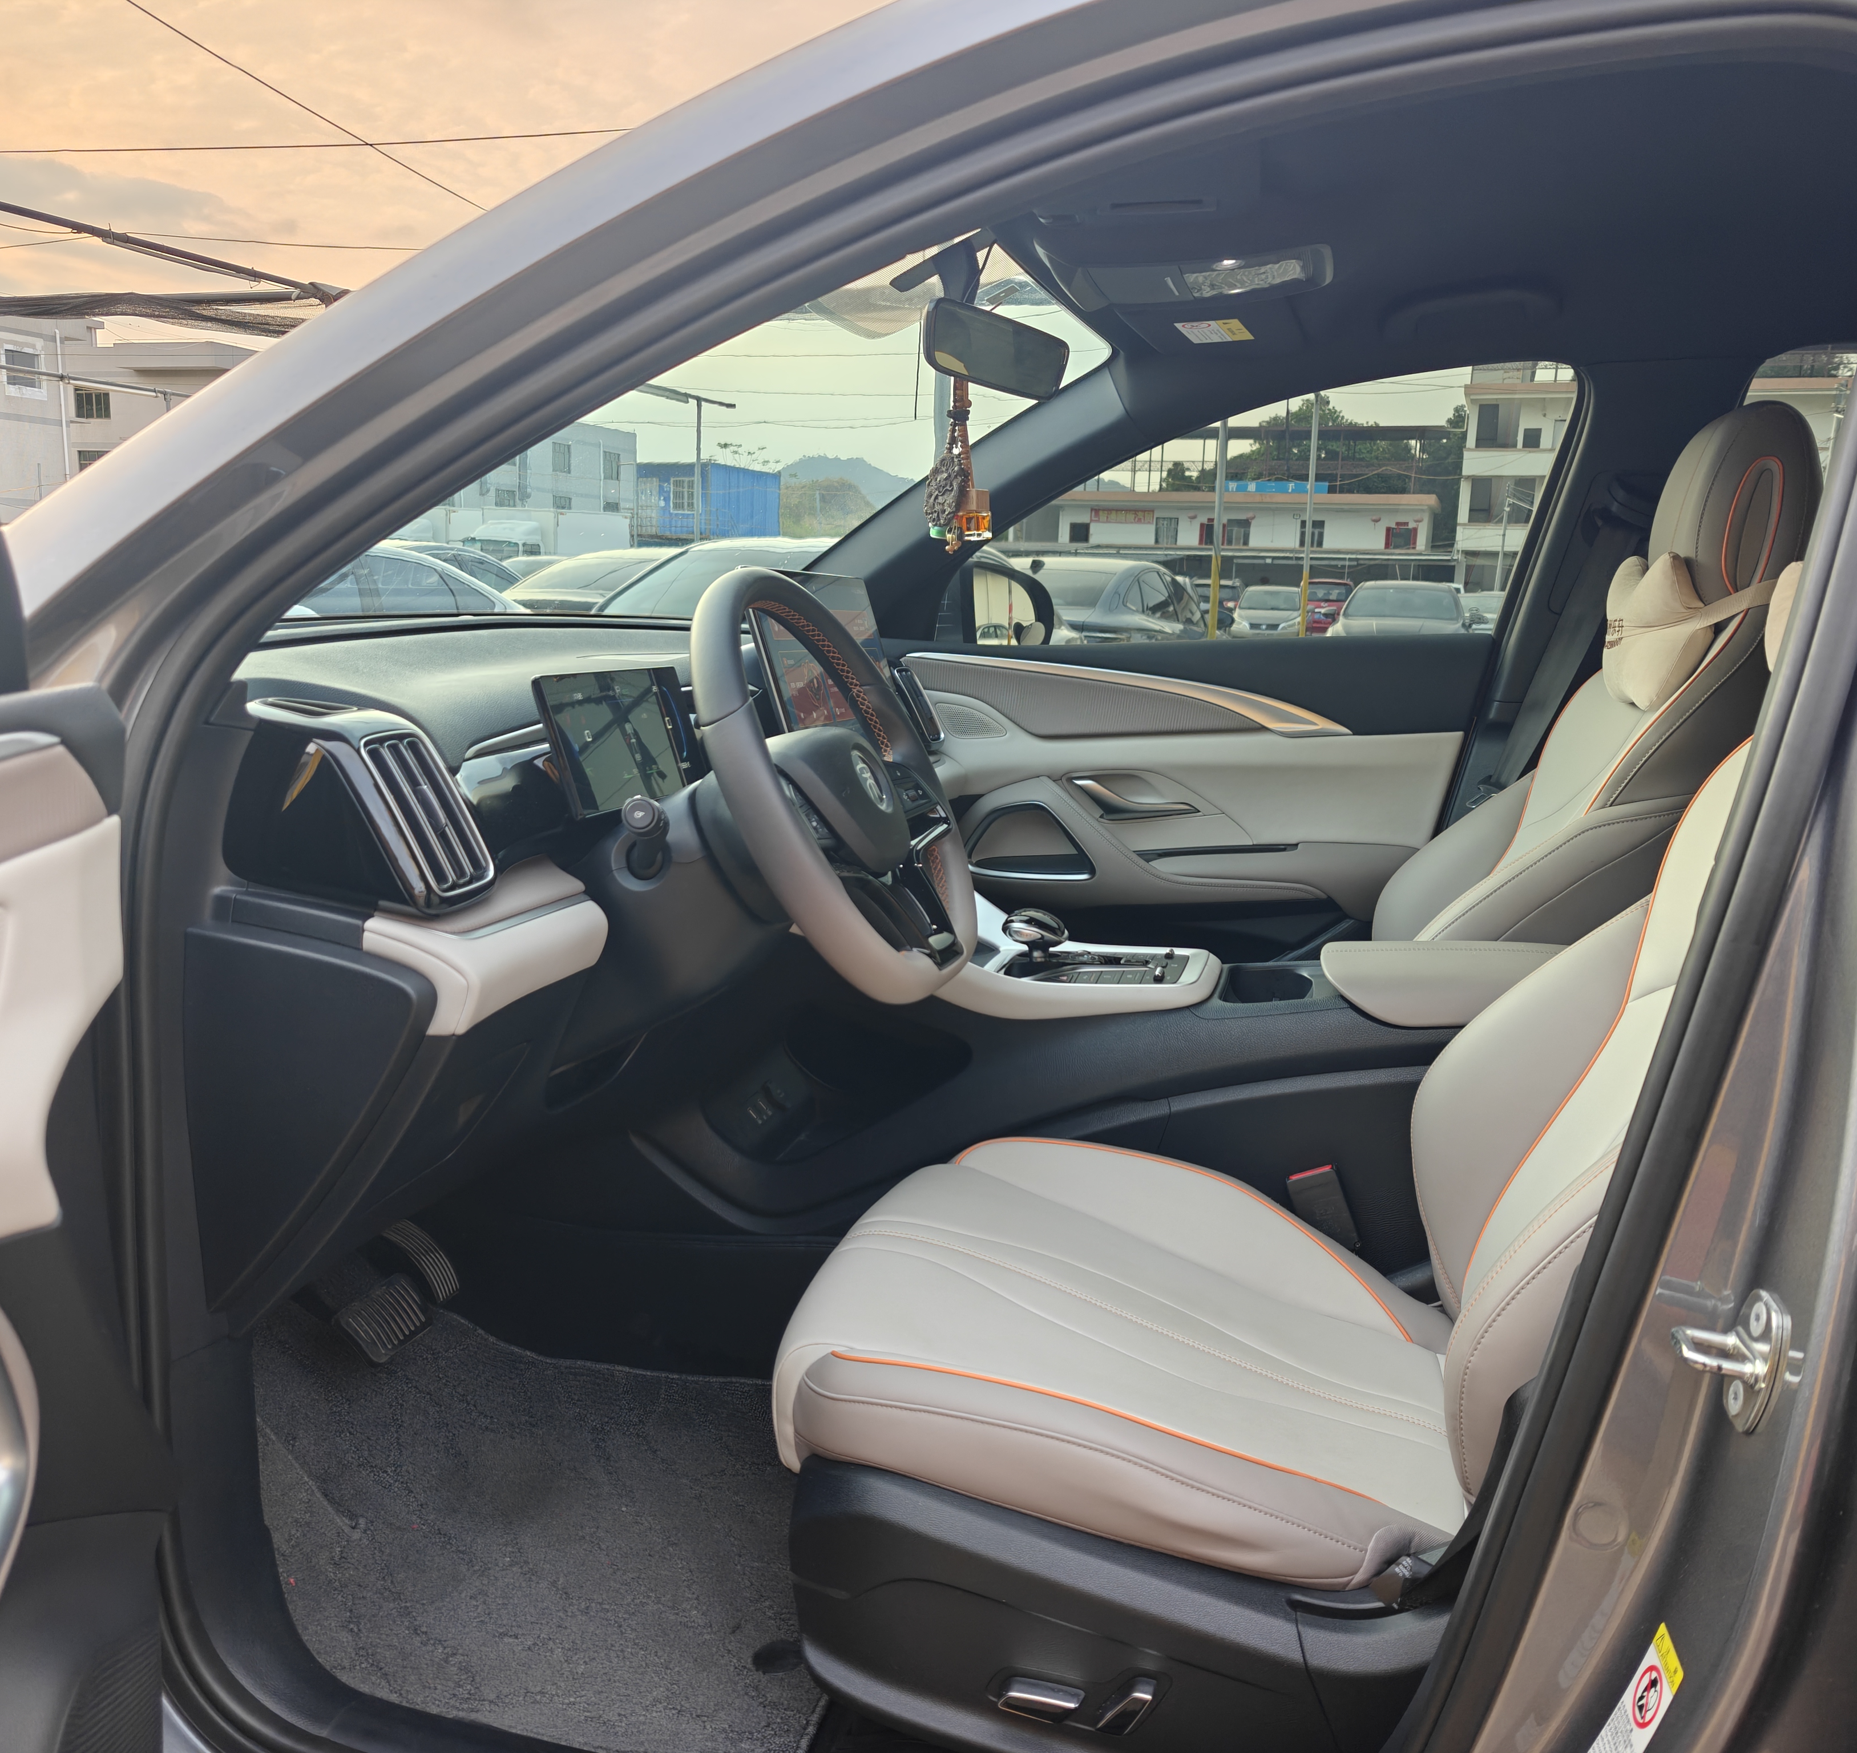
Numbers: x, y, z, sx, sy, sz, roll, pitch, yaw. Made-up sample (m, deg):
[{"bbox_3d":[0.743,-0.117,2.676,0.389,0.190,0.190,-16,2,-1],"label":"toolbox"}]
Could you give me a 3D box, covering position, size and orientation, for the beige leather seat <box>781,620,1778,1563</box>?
[{"bbox_3d":[0.345,0.021,1.085,0.800,0.850,0.530,4,11,17],"label":"beige leather seat"}]

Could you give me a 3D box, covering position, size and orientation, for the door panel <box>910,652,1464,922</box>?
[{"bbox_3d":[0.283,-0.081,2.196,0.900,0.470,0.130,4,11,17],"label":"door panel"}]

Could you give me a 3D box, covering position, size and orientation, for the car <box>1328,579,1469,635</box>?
[{"bbox_3d":[6.140,-3.080,20.200,1.820,1.470,4.600,4,11,17],"label":"car"}]

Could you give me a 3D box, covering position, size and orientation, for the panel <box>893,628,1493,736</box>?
[{"bbox_3d":[0.327,-0.275,2.176,0.900,0.150,0.090,4,11,17],"label":"panel"}]

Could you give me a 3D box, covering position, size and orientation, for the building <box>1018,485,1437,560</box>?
[{"bbox_3d":[16.247,-17.100,84.000,21.500,7.200,8.000,2,10,7],"label":"building"}]

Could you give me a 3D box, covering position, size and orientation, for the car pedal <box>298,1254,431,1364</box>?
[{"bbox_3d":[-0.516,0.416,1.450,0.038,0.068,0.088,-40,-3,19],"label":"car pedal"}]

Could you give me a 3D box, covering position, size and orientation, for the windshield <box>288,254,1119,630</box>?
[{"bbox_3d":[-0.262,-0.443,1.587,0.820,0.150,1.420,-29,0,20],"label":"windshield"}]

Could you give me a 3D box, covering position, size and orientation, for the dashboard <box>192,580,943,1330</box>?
[{"bbox_3d":[-0.302,-0.073,1.643,0.550,0.500,1.440,4,11,17],"label":"dashboard"}]

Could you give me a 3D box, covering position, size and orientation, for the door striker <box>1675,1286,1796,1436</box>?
[{"bbox_3d":[0.338,0.203,0.651,0.045,0.060,0.043,4,11,17],"label":"door striker"}]

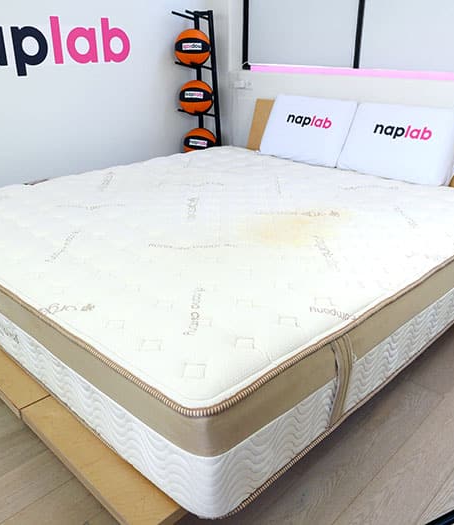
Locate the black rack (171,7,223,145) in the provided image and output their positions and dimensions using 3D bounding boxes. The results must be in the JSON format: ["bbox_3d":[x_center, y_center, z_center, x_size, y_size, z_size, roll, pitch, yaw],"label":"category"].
[{"bbox_3d":[-0.194,-1.018,3.430,0.230,1.380,0.330,20,30,41],"label":"black rack"}]

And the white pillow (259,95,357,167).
[{"bbox_3d":[0.510,-0.839,3.040,0.620,0.400,0.150,20,5,41],"label":"white pillow"}]

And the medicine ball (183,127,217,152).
[{"bbox_3d":[-0.189,-0.845,3.460,0.235,0.235,0.235,-1,22,0],"label":"medicine ball"}]

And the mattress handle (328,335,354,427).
[{"bbox_3d":[0.301,0.315,1.300,0.040,0.265,0.070,20,30,41],"label":"mattress handle"}]

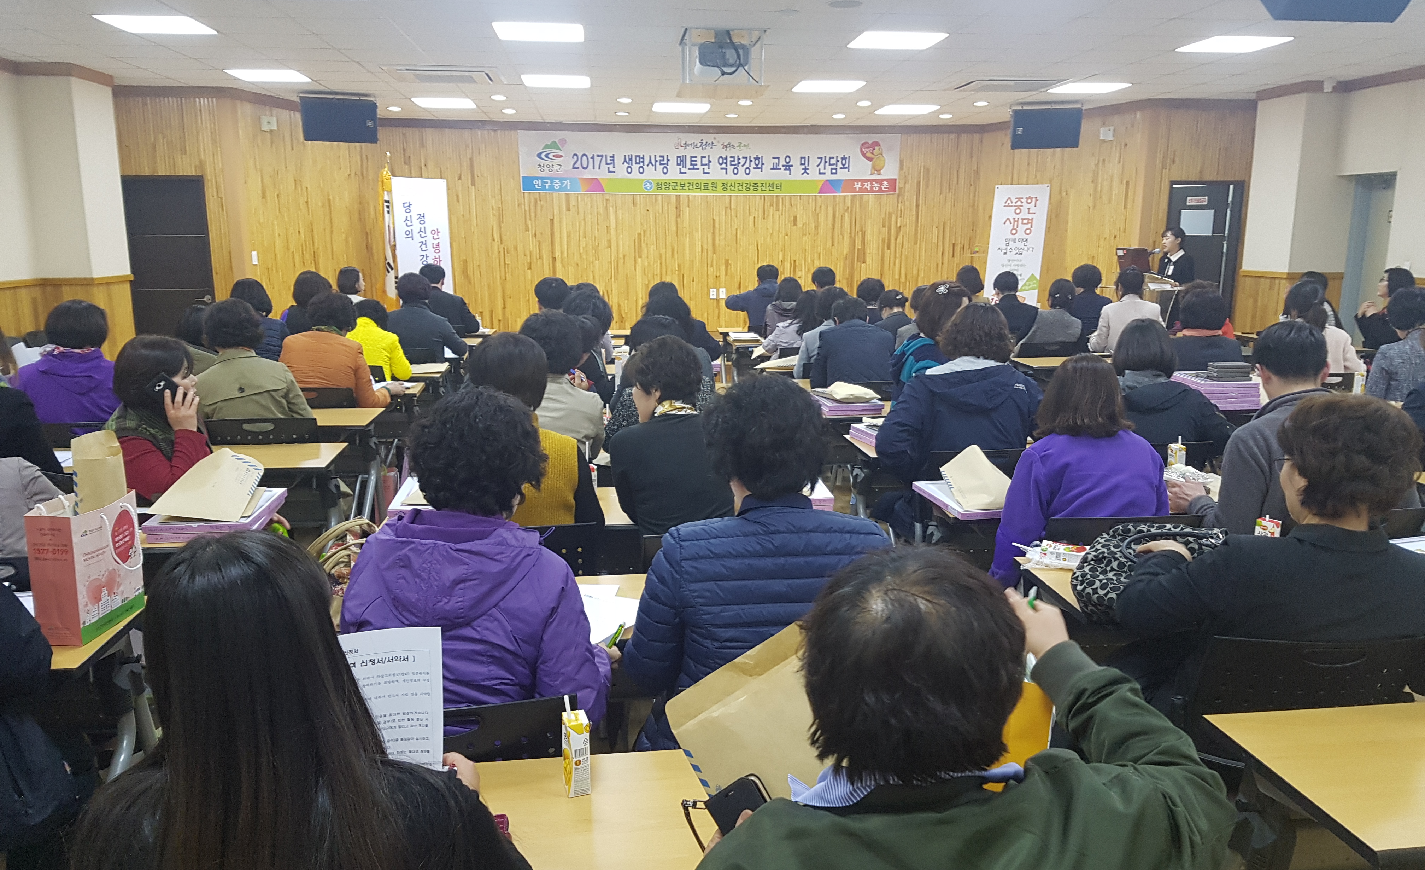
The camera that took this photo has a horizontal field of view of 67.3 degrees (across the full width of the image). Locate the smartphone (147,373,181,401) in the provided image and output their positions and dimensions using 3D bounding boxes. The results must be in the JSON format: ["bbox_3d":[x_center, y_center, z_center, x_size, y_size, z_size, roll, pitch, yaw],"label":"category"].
[{"bbox_3d":[-1.803,-0.133,3.555,0.150,0.075,0.010,42,1,-14],"label":"smartphone"}]

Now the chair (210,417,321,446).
[{"bbox_3d":[-1.900,0.298,4.715,0.480,0.810,0.530,-1,11,-8],"label":"chair"}]

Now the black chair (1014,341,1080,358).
[{"bbox_3d":[2.358,-0.288,7.900,0.480,0.810,0.530,-3,11,-14],"label":"black chair"}]

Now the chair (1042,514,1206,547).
[{"bbox_3d":[1.123,0.582,3.279,0.480,0.820,0.530,-1,10,-5],"label":"chair"}]

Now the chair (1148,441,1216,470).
[{"bbox_3d":[1.627,0.396,4.239,0.480,0.810,0.530,-1,11,-7],"label":"chair"}]

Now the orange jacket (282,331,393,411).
[{"bbox_3d":[-1.957,-0.243,5.569,0.540,0.610,0.440,0,11,-2],"label":"orange jacket"}]

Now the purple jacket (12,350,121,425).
[{"bbox_3d":[-2.831,-0.089,4.779,0.480,0.600,0.340,-1,10,-5],"label":"purple jacket"}]

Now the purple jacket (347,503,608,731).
[{"bbox_3d":[-0.444,0.420,2.018,0.500,0.620,0.420,-1,11,-5],"label":"purple jacket"}]

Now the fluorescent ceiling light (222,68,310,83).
[{"bbox_3d":[-3.892,-3.182,9.398,0.590,0.070,0.590,-1,11,-5],"label":"fluorescent ceiling light"}]

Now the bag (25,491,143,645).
[{"bbox_3d":[-1.382,0.287,2.365,0.100,0.283,0.232,0,10,3],"label":"bag"}]

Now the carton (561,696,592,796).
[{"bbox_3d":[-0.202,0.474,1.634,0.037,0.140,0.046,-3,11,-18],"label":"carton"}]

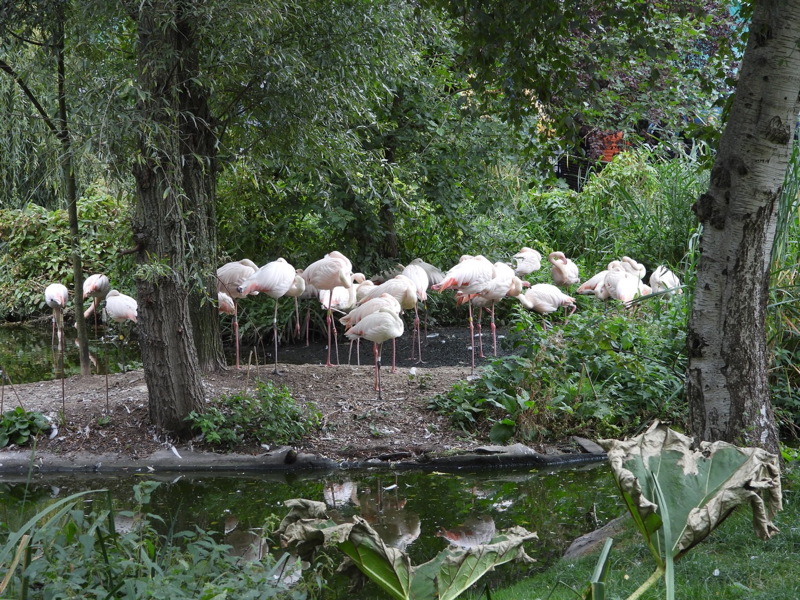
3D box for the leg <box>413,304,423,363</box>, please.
[{"bbox_3d":[0.146,0.279,18.700,0.080,0.484,0.060,1,3,24],"label":"leg"}]

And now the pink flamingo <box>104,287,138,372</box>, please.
[{"bbox_3d":[-2.228,0.245,18.000,0.270,0.674,0.460,-2,4,-37],"label":"pink flamingo"}]

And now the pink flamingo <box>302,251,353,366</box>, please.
[{"bbox_3d":[-0.560,0.066,17.300,0.290,0.890,0.520,-4,5,-42],"label":"pink flamingo"}]

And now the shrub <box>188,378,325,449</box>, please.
[{"bbox_3d":[-0.921,0.720,14.100,0.850,0.380,0.600,-1,4,0],"label":"shrub"}]

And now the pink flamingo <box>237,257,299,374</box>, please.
[{"bbox_3d":[-1.064,0.124,18.000,0.560,0.947,0.300,-2,4,-37],"label":"pink flamingo"}]

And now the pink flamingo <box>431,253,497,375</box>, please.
[{"bbox_3d":[0.473,0.108,16.700,0.550,0.890,0.290,-3,4,-32],"label":"pink flamingo"}]

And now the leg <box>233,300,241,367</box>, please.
[{"bbox_3d":[-1.320,0.279,18.100,0.070,0.549,0.060,-1,3,-20],"label":"leg"}]

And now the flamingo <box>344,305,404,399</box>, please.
[{"bbox_3d":[-0.192,0.388,16.900,0.450,0.709,0.260,1,3,12],"label":"flamingo"}]

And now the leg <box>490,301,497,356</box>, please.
[{"bbox_3d":[0.747,0.236,17.900,0.050,0.430,0.045,-2,4,-18],"label":"leg"}]

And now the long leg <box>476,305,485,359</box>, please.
[{"bbox_3d":[0.693,0.271,19.300,0.070,0.465,0.060,2,4,32],"label":"long leg"}]

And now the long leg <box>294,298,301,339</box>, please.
[{"bbox_3d":[-0.860,0.147,18.800,0.050,0.360,0.045,-2,4,-18],"label":"long leg"}]

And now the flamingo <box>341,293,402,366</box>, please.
[{"bbox_3d":[-0.233,0.245,18.300,0.500,0.612,0.270,0,3,-6],"label":"flamingo"}]

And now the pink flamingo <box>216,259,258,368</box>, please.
[{"bbox_3d":[-1.270,0.104,17.300,0.520,0.850,0.290,2,5,42],"label":"pink flamingo"}]

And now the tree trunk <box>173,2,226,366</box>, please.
[{"bbox_3d":[-1.602,-0.879,18.000,0.420,2.923,0.420,0,3,0],"label":"tree trunk"}]

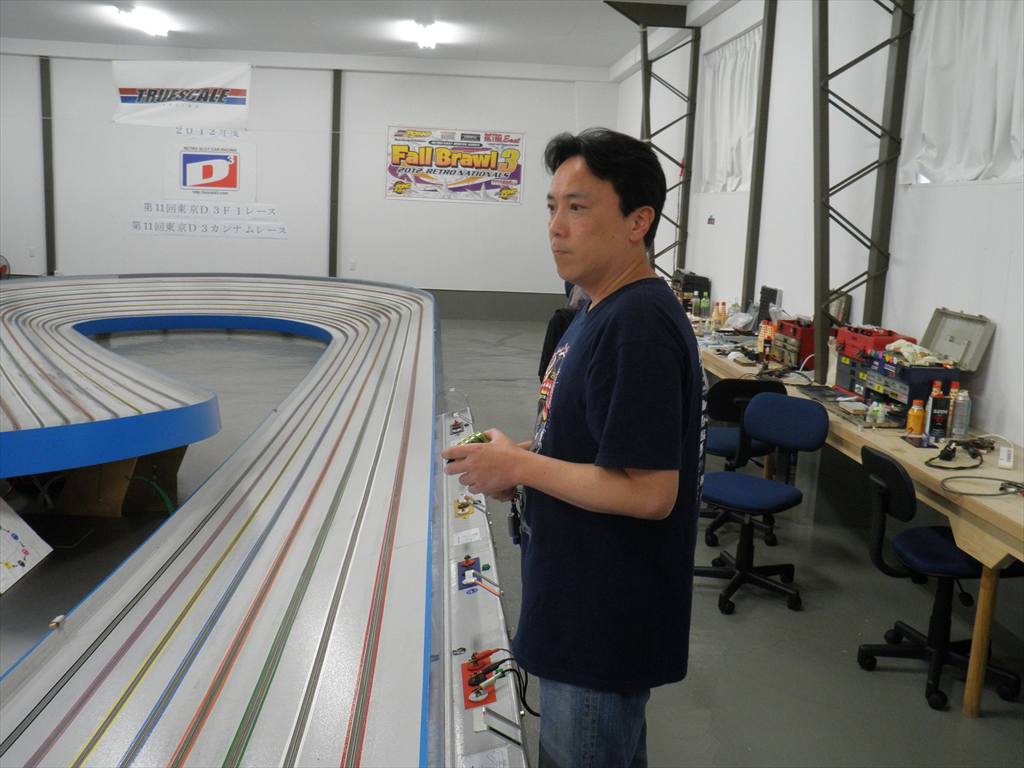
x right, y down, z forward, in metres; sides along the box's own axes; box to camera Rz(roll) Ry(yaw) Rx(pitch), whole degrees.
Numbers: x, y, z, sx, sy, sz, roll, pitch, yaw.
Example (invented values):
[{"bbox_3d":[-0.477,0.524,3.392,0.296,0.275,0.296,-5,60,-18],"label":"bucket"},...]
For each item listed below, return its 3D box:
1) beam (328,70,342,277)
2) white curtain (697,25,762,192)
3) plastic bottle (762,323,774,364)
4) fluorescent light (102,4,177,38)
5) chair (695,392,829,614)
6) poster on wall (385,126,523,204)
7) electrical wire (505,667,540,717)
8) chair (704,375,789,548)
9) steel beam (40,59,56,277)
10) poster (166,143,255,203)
[{"bbox_3d":[-2.431,-2.646,13.772,0.125,3.150,0.100,2,10,-4],"label":"beam"},{"bbox_3d":[1.789,-2.239,8.381,0.100,1.250,1.780,2,10,-4],"label":"white curtain"},{"bbox_3d":[1.551,-0.228,6.050,0.065,0.200,0.065,-1,10,-21],"label":"plastic bottle"},{"bbox_3d":[-4.164,-4.063,11.305,0.230,0.110,1.270,2,10,-4],"label":"fluorescent light"},{"bbox_3d":[1.013,0.472,4.226,0.550,0.830,0.580,10,13,39],"label":"chair"},{"bbox_3d":[-0.785,-3.011,13.859,1.880,0.985,0.020,2,10,-4],"label":"poster on wall"},{"bbox_3d":[0.019,0.566,1.850,0.100,0.100,0.080,2,10,-4],"label":"electrical wire"},{"bbox_3d":[1.115,0.340,5.025,0.550,0.830,0.580,3,10,2],"label":"chair"},{"bbox_3d":[-6.224,-2.743,13.479,0.125,3.150,0.100,2,10,-4],"label":"steel beam"},{"bbox_3d":[-4.090,-2.869,13.643,1.220,0.760,0.012,2,10,-4],"label":"poster"}]

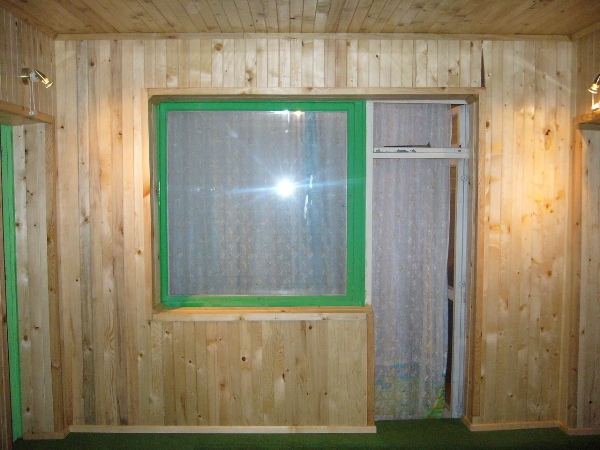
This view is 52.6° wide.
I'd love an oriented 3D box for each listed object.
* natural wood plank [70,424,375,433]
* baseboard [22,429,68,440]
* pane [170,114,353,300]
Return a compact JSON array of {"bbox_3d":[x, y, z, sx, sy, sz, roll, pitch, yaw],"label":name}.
[{"bbox_3d":[-0.501,1.337,3.978,2.003,0.045,0.022,0,3,0],"label":"natural wood plank"},{"bbox_3d":[-1.621,1.339,3.907,0.279,0.045,0.100,0,3,0],"label":"baseboard"},{"bbox_3d":[-0.290,-0.142,4.185,1.283,1.333,0.080,0,3,0],"label":"pane"}]

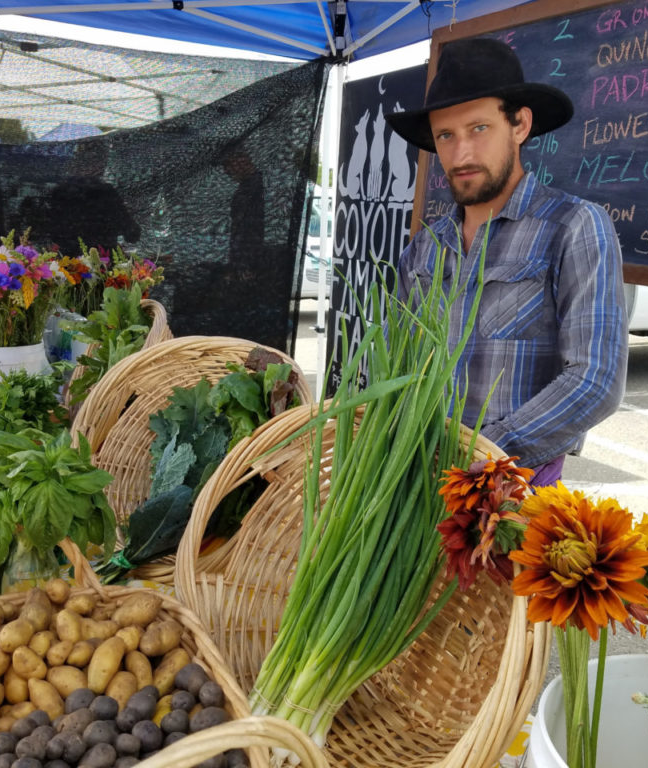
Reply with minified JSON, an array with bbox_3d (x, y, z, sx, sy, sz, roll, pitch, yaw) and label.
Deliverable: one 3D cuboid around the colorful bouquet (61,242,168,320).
[{"bbox_3d":[-0.800,-0.370,2.850,0.420,0.320,0.380,-1,12,-16],"label":"colorful bouquet"}]

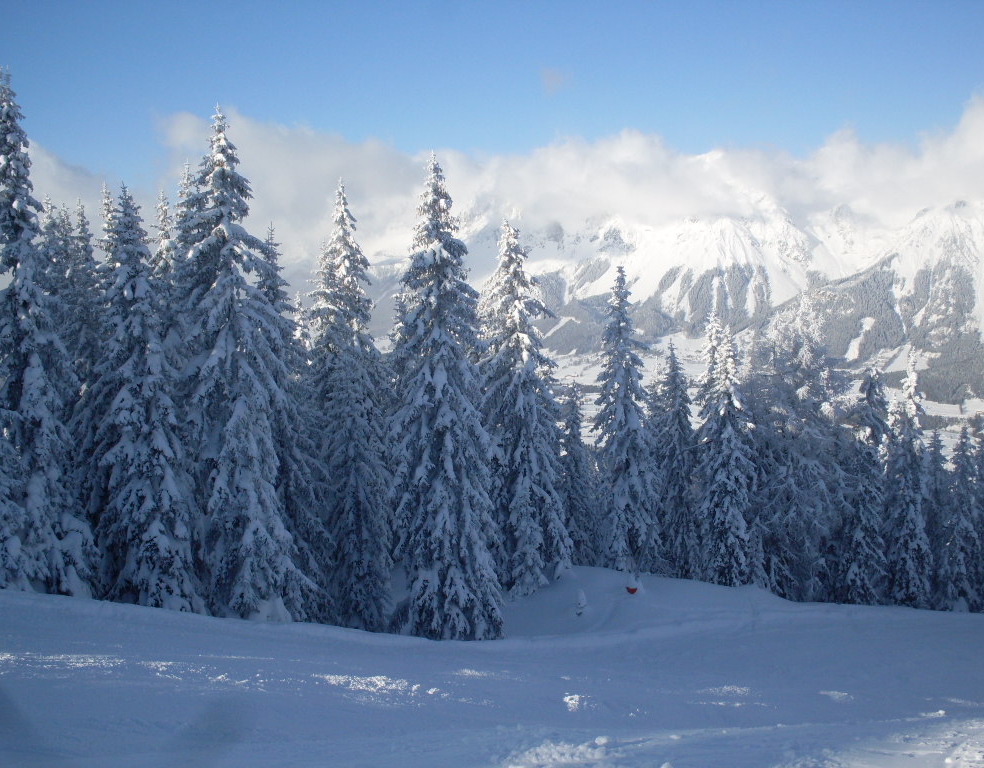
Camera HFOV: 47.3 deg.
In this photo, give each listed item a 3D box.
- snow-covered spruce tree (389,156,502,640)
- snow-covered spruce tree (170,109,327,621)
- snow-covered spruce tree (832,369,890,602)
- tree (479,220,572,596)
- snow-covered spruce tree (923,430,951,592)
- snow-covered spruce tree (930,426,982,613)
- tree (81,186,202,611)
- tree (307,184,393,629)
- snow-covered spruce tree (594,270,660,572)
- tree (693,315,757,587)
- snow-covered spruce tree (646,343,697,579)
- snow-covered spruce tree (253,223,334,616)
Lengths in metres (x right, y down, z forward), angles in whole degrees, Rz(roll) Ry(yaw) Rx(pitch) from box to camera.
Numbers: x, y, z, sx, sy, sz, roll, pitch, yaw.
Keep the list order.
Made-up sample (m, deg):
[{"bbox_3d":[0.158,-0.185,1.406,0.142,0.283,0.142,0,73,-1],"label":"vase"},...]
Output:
[{"bbox_3d":[-1.303,0.398,31.500,3.190,13.340,3.190,-2,6,0],"label":"snow-covered spruce tree"},{"bbox_3d":[-6.715,-0.491,31.000,4.000,13.940,4.000,-2,6,0],"label":"snow-covered spruce tree"},{"bbox_3d":[15.121,4.241,46.000,2.460,9.960,2.460,-2,6,0],"label":"snow-covered spruce tree"},{"bbox_3d":[1.132,0.799,38.000,3.180,12.530,3.180,-2,6,0],"label":"tree"},{"bbox_3d":[22.094,6.570,56.000,2.090,8.590,2.090,-2,6,0],"label":"snow-covered spruce tree"},{"bbox_3d":[19.792,5.750,48.000,2.220,8.120,2.220,-2,6,0],"label":"snow-covered spruce tree"},{"bbox_3d":[-9.978,0.494,32.000,3.420,12.080,3.420,-2,6,0],"label":"tree"},{"bbox_3d":[-4.340,0.689,34.000,2.720,13.390,2.720,-2,6,0],"label":"tree"},{"bbox_3d":[5.265,1.402,44.000,2.740,11.940,2.740,-2,6,0],"label":"snow-covered spruce tree"},{"bbox_3d":[8.894,2.502,43.000,2.520,10.310,2.520,-2,6,0],"label":"tree"},{"bbox_3d":[7.665,3.426,48.000,2.310,10.420,2.310,-2,6,0],"label":"snow-covered spruce tree"},{"bbox_3d":[-6.797,1.254,37.000,3.460,13.020,3.460,-2,6,0],"label":"snow-covered spruce tree"}]

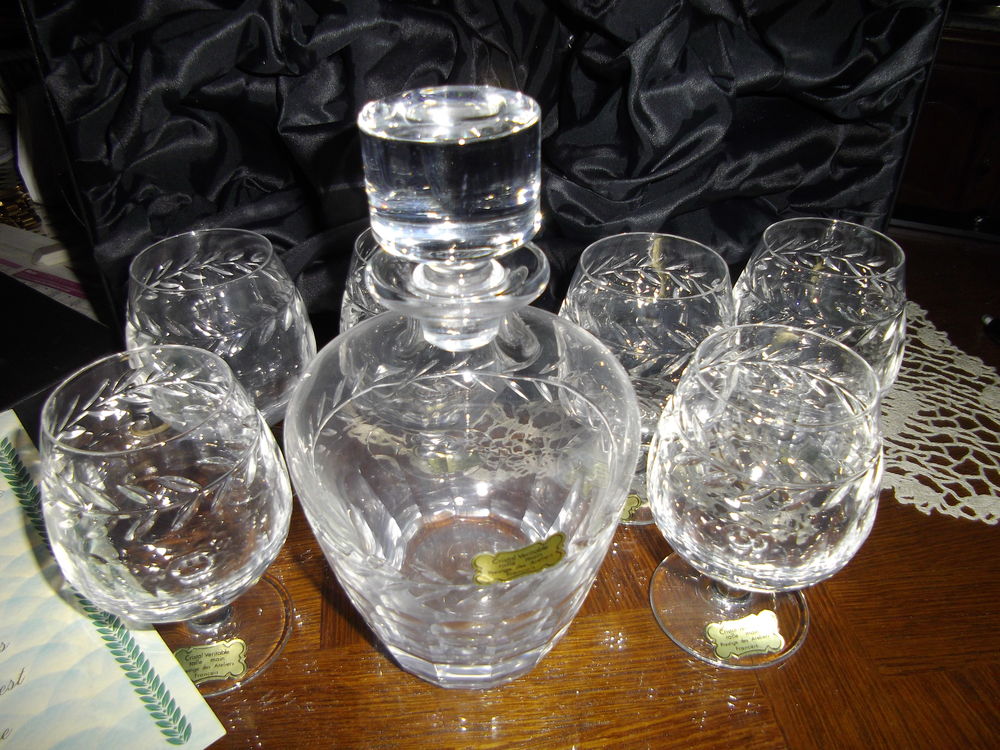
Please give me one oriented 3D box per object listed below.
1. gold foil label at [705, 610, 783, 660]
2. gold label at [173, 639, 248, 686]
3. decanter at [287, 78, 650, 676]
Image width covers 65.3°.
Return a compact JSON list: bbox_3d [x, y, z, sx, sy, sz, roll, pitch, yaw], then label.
[{"bbox_3d":[0.101,0.107,0.320,0.030,0.001,0.018,-7,44,-8],"label":"gold foil label"},{"bbox_3d":[-0.116,0.115,0.310,0.030,0.001,0.017,-7,44,-9],"label":"gold label"},{"bbox_3d":[-0.013,0.014,0.276,0.125,0.213,0.125,0,35,0],"label":"decanter"}]

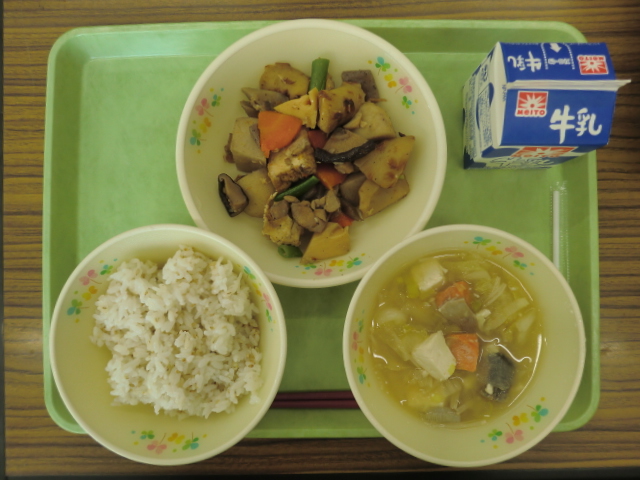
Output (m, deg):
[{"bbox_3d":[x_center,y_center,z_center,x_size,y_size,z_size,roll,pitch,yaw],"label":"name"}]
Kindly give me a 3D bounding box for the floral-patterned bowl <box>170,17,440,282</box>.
[{"bbox_3d":[-0.005,-0.052,0.310,0.162,0.045,0.162,0,88,1],"label":"floral-patterned bowl"}]

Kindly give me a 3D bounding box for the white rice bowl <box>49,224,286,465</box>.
[{"bbox_3d":[-0.086,0.060,0.301,0.136,0.057,0.136,0,88,1],"label":"white rice bowl"}]

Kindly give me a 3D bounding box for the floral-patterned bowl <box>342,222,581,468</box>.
[{"bbox_3d":[0.081,0.060,0.298,0.135,0.057,0.135,0,88,1],"label":"floral-patterned bowl"}]

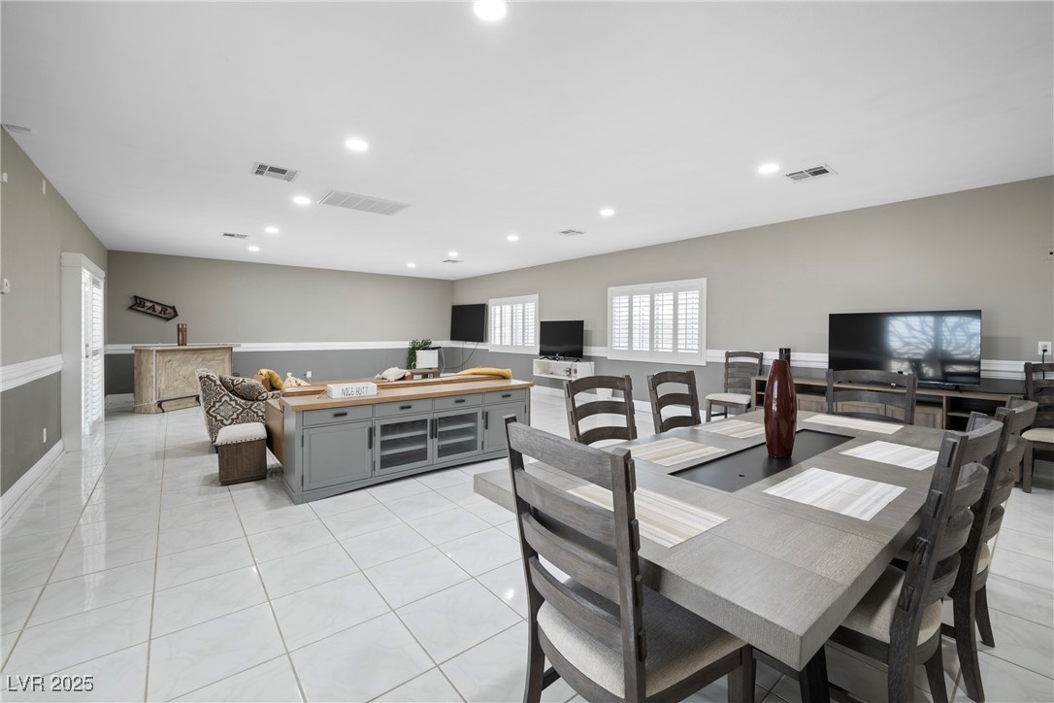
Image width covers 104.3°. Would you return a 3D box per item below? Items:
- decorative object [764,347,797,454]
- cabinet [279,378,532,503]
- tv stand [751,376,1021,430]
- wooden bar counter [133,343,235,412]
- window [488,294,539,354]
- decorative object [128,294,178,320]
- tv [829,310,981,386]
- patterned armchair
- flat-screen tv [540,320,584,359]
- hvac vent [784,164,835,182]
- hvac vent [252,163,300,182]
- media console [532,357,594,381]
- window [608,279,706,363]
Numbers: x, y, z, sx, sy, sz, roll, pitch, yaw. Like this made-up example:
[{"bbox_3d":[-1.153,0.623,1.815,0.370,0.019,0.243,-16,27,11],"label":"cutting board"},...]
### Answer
[{"bbox_3d":[1.251,0.268,2.016,0.165,0.490,0.165,0,2,0],"label":"decorative object"},{"bbox_3d":[-1.017,0.760,4.049,2.345,0.767,0.497,-2,3,-38],"label":"cabinet"},{"bbox_3d":[3.785,0.752,4.612,0.406,0.731,2.263,-2,4,-41],"label":"tv stand"},{"bbox_3d":[-6.212,0.460,7.552,0.500,1.100,1.560,1,2,9],"label":"wooden bar counter"},{"bbox_3d":[-0.354,-0.610,9.571,0.091,1.309,1.857,-2,4,-41],"label":"window"},{"bbox_3d":[-6.917,-0.786,7.634,0.681,0.306,0.050,23,-11,-34],"label":"decorative object"},{"bbox_3d":[3.959,-0.056,4.376,0.080,0.710,1.205,-1,2,-38],"label":"tv"},{"bbox_3d":[-3.401,0.645,4.961,0.893,0.913,0.792,-2,3,-39],"label":"patterned armchair"},{"bbox_3d":[0.695,-0.206,8.098,0.162,0.761,1.208,-2,4,-41],"label":"flat-screen tv"},{"bbox_3d":[2.579,-1.610,3.736,0.320,0.030,0.335,-1,2,-40],"label":"hvac vent"},{"bbox_3d":[-2.299,-1.634,3.747,0.345,0.030,0.310,-1,2,-40],"label":"hvac vent"},{"bbox_3d":[0.705,0.352,8.113,0.406,0.340,1.248,-2,4,-41],"label":"media console"},{"bbox_3d":[2.077,-0.475,6.799,0.091,1.309,1.857,-2,4,-41],"label":"window"}]

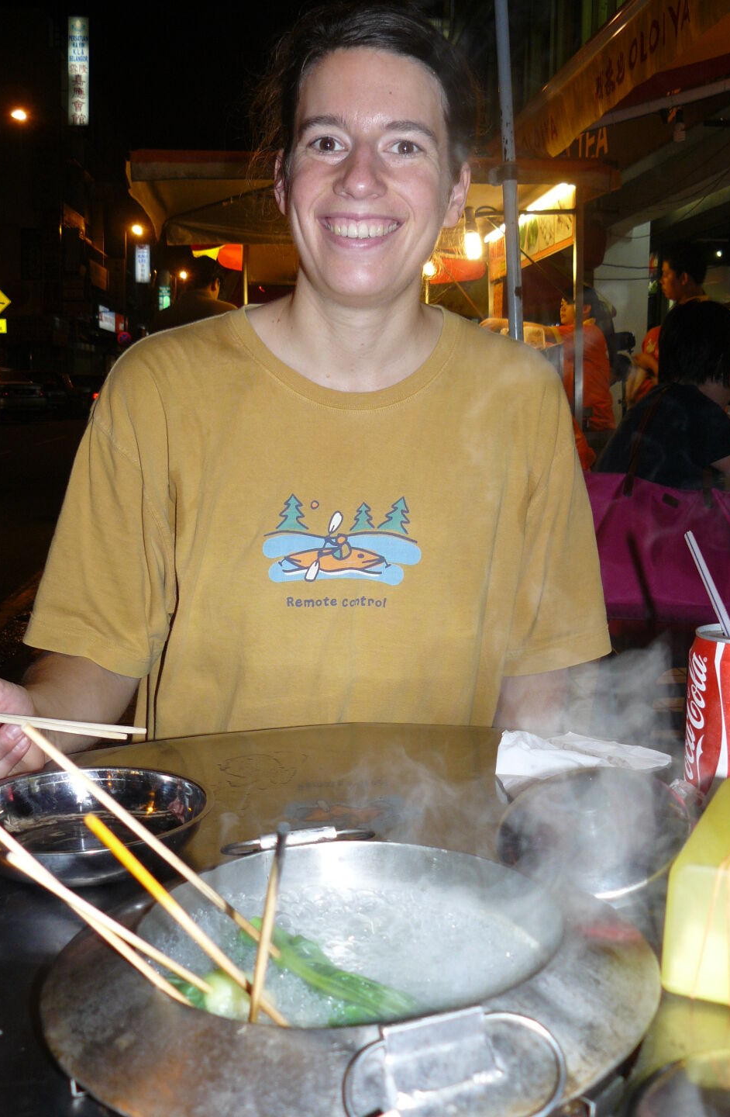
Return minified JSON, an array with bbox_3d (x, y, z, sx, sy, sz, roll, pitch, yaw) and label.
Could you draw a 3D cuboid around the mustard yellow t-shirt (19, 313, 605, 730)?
[{"bbox_3d":[-0.045,0.080,1.045,0.495,0.590,0.280,0,9,-3],"label":"mustard yellow t-shirt"}]

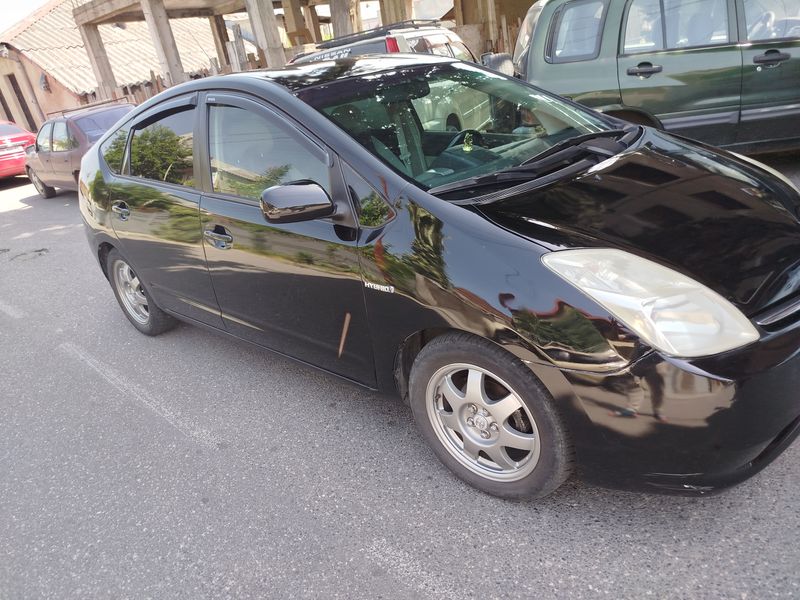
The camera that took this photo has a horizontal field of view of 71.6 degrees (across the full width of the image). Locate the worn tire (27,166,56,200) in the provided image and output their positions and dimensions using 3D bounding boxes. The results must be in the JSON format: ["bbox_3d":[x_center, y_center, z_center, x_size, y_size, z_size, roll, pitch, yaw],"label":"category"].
[{"bbox_3d":[-7.258,-2.372,11.246,0.610,0.610,0.190,13,31,42],"label":"worn tire"}]

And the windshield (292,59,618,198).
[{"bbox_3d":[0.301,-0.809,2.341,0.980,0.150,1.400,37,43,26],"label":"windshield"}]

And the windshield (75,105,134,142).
[{"bbox_3d":[-4.933,-2.992,9.485,1.250,0.500,0.120,-30,-8,-40],"label":"windshield"}]

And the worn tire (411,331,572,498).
[{"bbox_3d":[0.301,0.353,1.787,0.620,0.620,0.190,11,29,40],"label":"worn tire"}]

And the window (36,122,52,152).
[{"bbox_3d":[-6.657,-3.042,10.417,0.850,0.420,0.080,13,11,42],"label":"window"}]

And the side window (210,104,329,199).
[{"bbox_3d":[-0.519,-0.591,2.145,0.830,0.420,0.050,12,10,41],"label":"side window"}]

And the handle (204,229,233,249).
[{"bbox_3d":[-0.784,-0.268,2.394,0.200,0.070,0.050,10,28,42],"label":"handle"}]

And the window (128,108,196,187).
[{"bbox_3d":[-1.181,-0.762,2.731,0.050,0.370,0.700,-2,10,-44],"label":"window"}]

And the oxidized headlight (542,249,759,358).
[{"bbox_3d":[0.638,0.005,1.413,0.480,0.280,0.280,12,29,41],"label":"oxidized headlight"}]

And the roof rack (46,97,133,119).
[{"bbox_3d":[-5.599,-3.451,9.970,1.000,0.120,1.080,13,31,42],"label":"roof rack"}]

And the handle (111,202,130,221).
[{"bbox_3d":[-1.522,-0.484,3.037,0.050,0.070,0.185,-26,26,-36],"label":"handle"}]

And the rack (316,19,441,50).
[{"bbox_3d":[-0.300,-3.716,7.750,1.150,0.140,1.500,2,24,26],"label":"rack"}]

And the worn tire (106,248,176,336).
[{"bbox_3d":[-1.658,-0.064,3.582,0.620,0.620,0.190,12,30,42],"label":"worn tire"}]

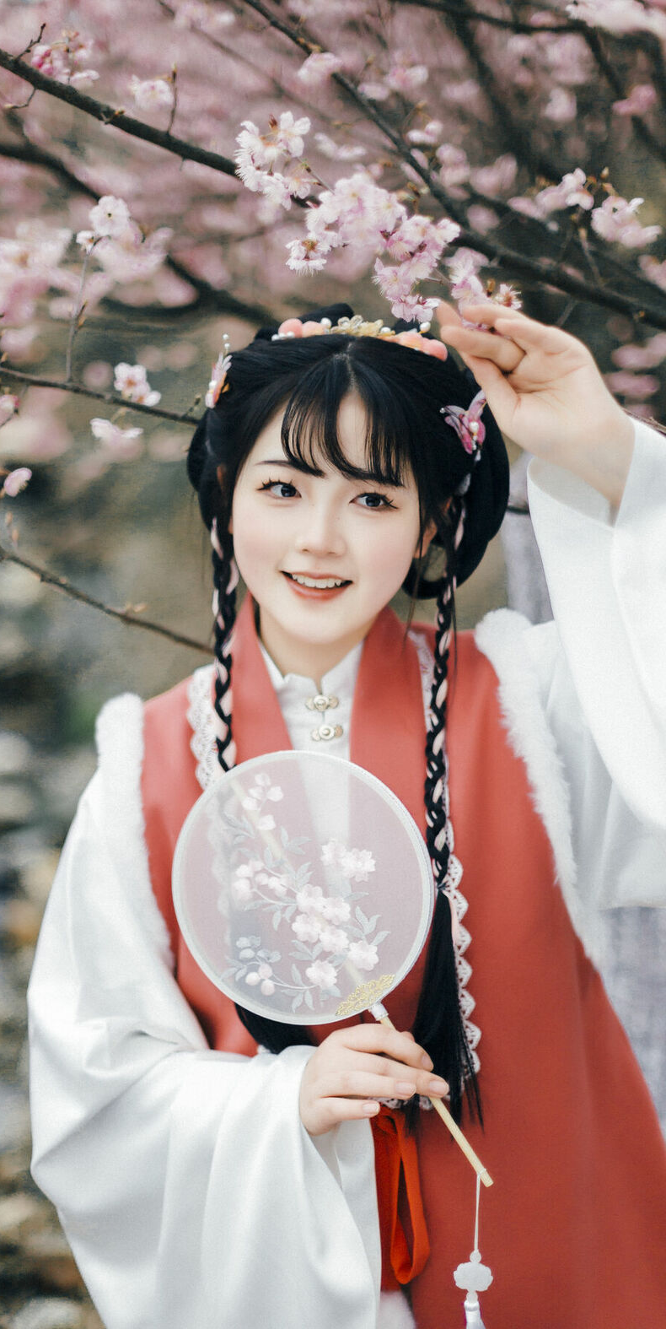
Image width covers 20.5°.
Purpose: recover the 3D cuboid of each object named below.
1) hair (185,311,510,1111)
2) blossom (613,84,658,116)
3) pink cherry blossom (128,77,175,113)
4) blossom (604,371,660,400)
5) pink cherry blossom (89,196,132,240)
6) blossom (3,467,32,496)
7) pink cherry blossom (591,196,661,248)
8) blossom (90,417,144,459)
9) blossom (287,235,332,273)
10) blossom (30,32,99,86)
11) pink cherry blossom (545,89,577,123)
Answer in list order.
[{"bbox_3d":[0.011,0.044,1.370,0.240,0.585,0.250,1,7,7],"label":"hair"},{"bbox_3d":[0.287,-0.536,1.750,0.042,0.031,0.034,1,7,11],"label":"blossom"},{"bbox_3d":[-0.148,-0.463,1.500,0.037,0.030,0.026,0,7,3],"label":"pink cherry blossom"},{"bbox_3d":[0.292,-0.272,1.800,0.052,0.029,0.038,1,7,11],"label":"blossom"},{"bbox_3d":[-0.170,-0.341,1.410,0.033,0.033,0.022,1,7,9],"label":"pink cherry blossom"},{"bbox_3d":[-0.248,-0.144,1.450,0.022,0.023,0.023,5,9,37],"label":"blossom"},{"bbox_3d":[0.232,-0.350,1.460,0.054,0.040,0.040,0,7,0],"label":"pink cherry blossom"},{"bbox_3d":[-0.171,-0.179,1.460,0.042,0.031,0.034,0,7,0],"label":"blossom"},{"bbox_3d":[-0.018,-0.303,1.360,0.034,0.029,0.030,1,7,6],"label":"blossom"},{"bbox_3d":[-0.213,-0.479,1.460,0.053,0.042,0.042,0,7,0],"label":"blossom"},{"bbox_3d":[0.225,-0.551,1.820,0.032,0.033,0.029,0,7,0],"label":"pink cherry blossom"}]

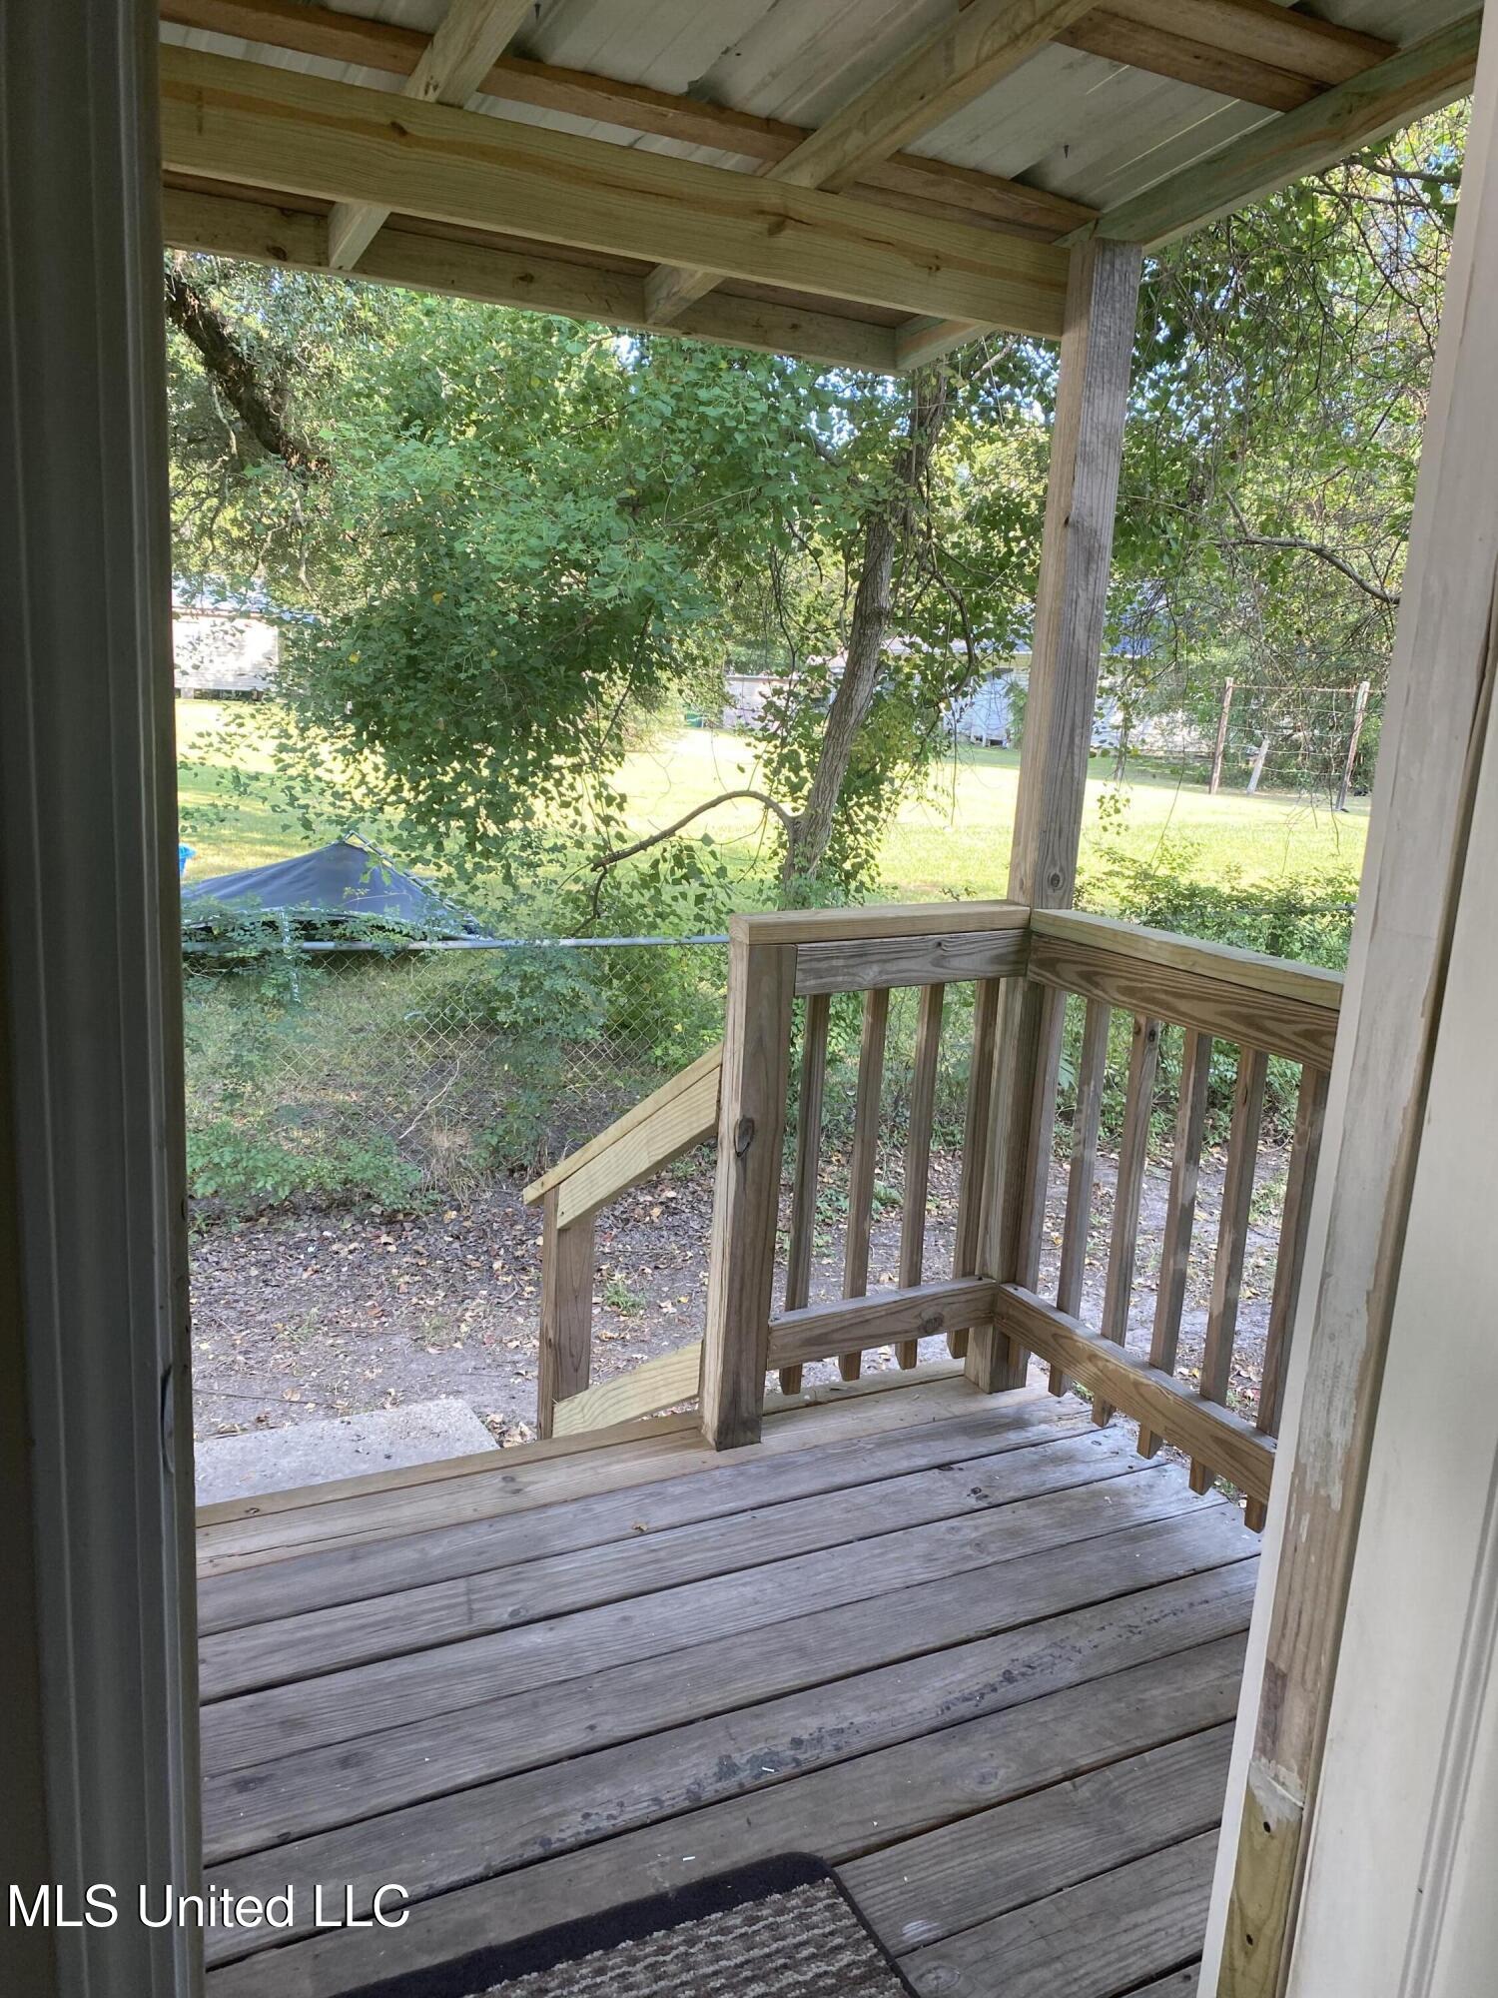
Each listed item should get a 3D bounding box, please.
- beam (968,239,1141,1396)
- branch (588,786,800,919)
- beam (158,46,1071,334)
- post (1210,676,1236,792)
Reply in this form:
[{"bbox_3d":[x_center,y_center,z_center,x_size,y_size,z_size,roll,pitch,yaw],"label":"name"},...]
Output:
[{"bbox_3d":[0.558,-0.262,2.830,0.088,2.130,0.088,-3,13,-27],"label":"beam"},{"bbox_3d":[-0.258,-0.654,6.800,0.930,0.550,0.400,3,12,-2],"label":"branch"},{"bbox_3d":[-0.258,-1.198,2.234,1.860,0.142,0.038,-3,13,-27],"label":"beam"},{"bbox_3d":[8.208,-4.570,26.000,0.110,2.050,0.110,7,12,16],"label":"post"}]

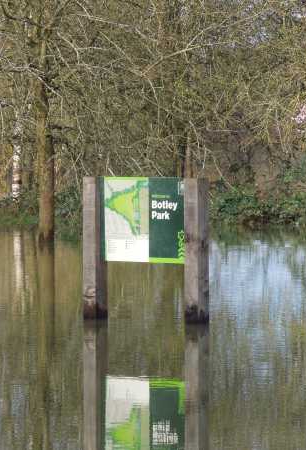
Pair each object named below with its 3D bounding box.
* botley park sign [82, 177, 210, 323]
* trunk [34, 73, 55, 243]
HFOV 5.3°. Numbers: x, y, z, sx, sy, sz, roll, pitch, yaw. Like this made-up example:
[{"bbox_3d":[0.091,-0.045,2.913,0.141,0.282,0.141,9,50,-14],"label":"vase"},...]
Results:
[{"bbox_3d":[-0.064,0.247,32.500,1.440,1.430,0.185,1,2,40],"label":"botley park sign"},{"bbox_3d":[-1.871,-1.128,57.000,0.320,2.900,0.320,-2,1,0],"label":"trunk"}]

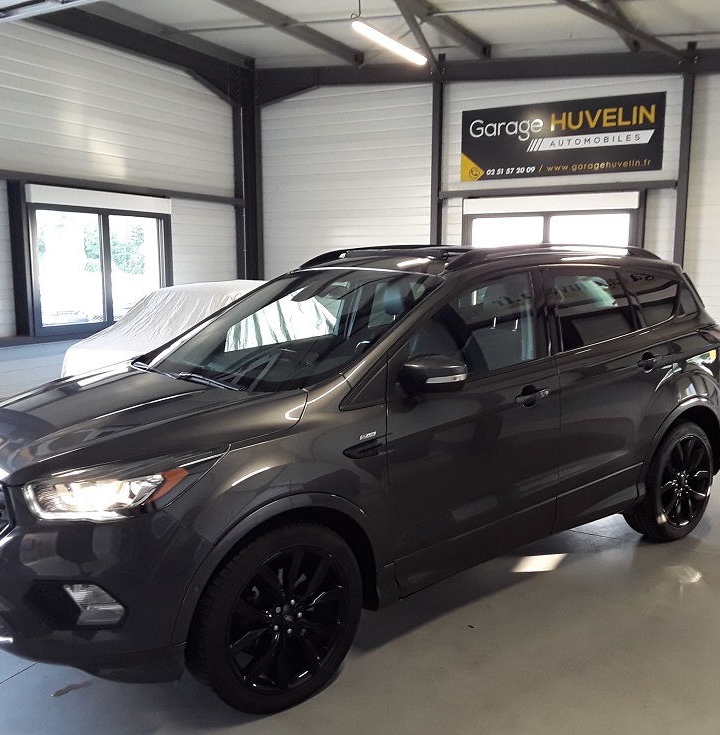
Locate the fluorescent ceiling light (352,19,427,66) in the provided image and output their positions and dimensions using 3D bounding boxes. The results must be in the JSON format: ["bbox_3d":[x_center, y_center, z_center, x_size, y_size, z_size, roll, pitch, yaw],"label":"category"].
[{"bbox_3d":[0.305,-2.979,7.066,0.130,0.080,1.400,5,9,30],"label":"fluorescent ceiling light"}]

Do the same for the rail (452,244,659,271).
[{"bbox_3d":[1.081,-0.569,3.968,1.820,0.150,0.070,-6,10,-38],"label":"rail"}]

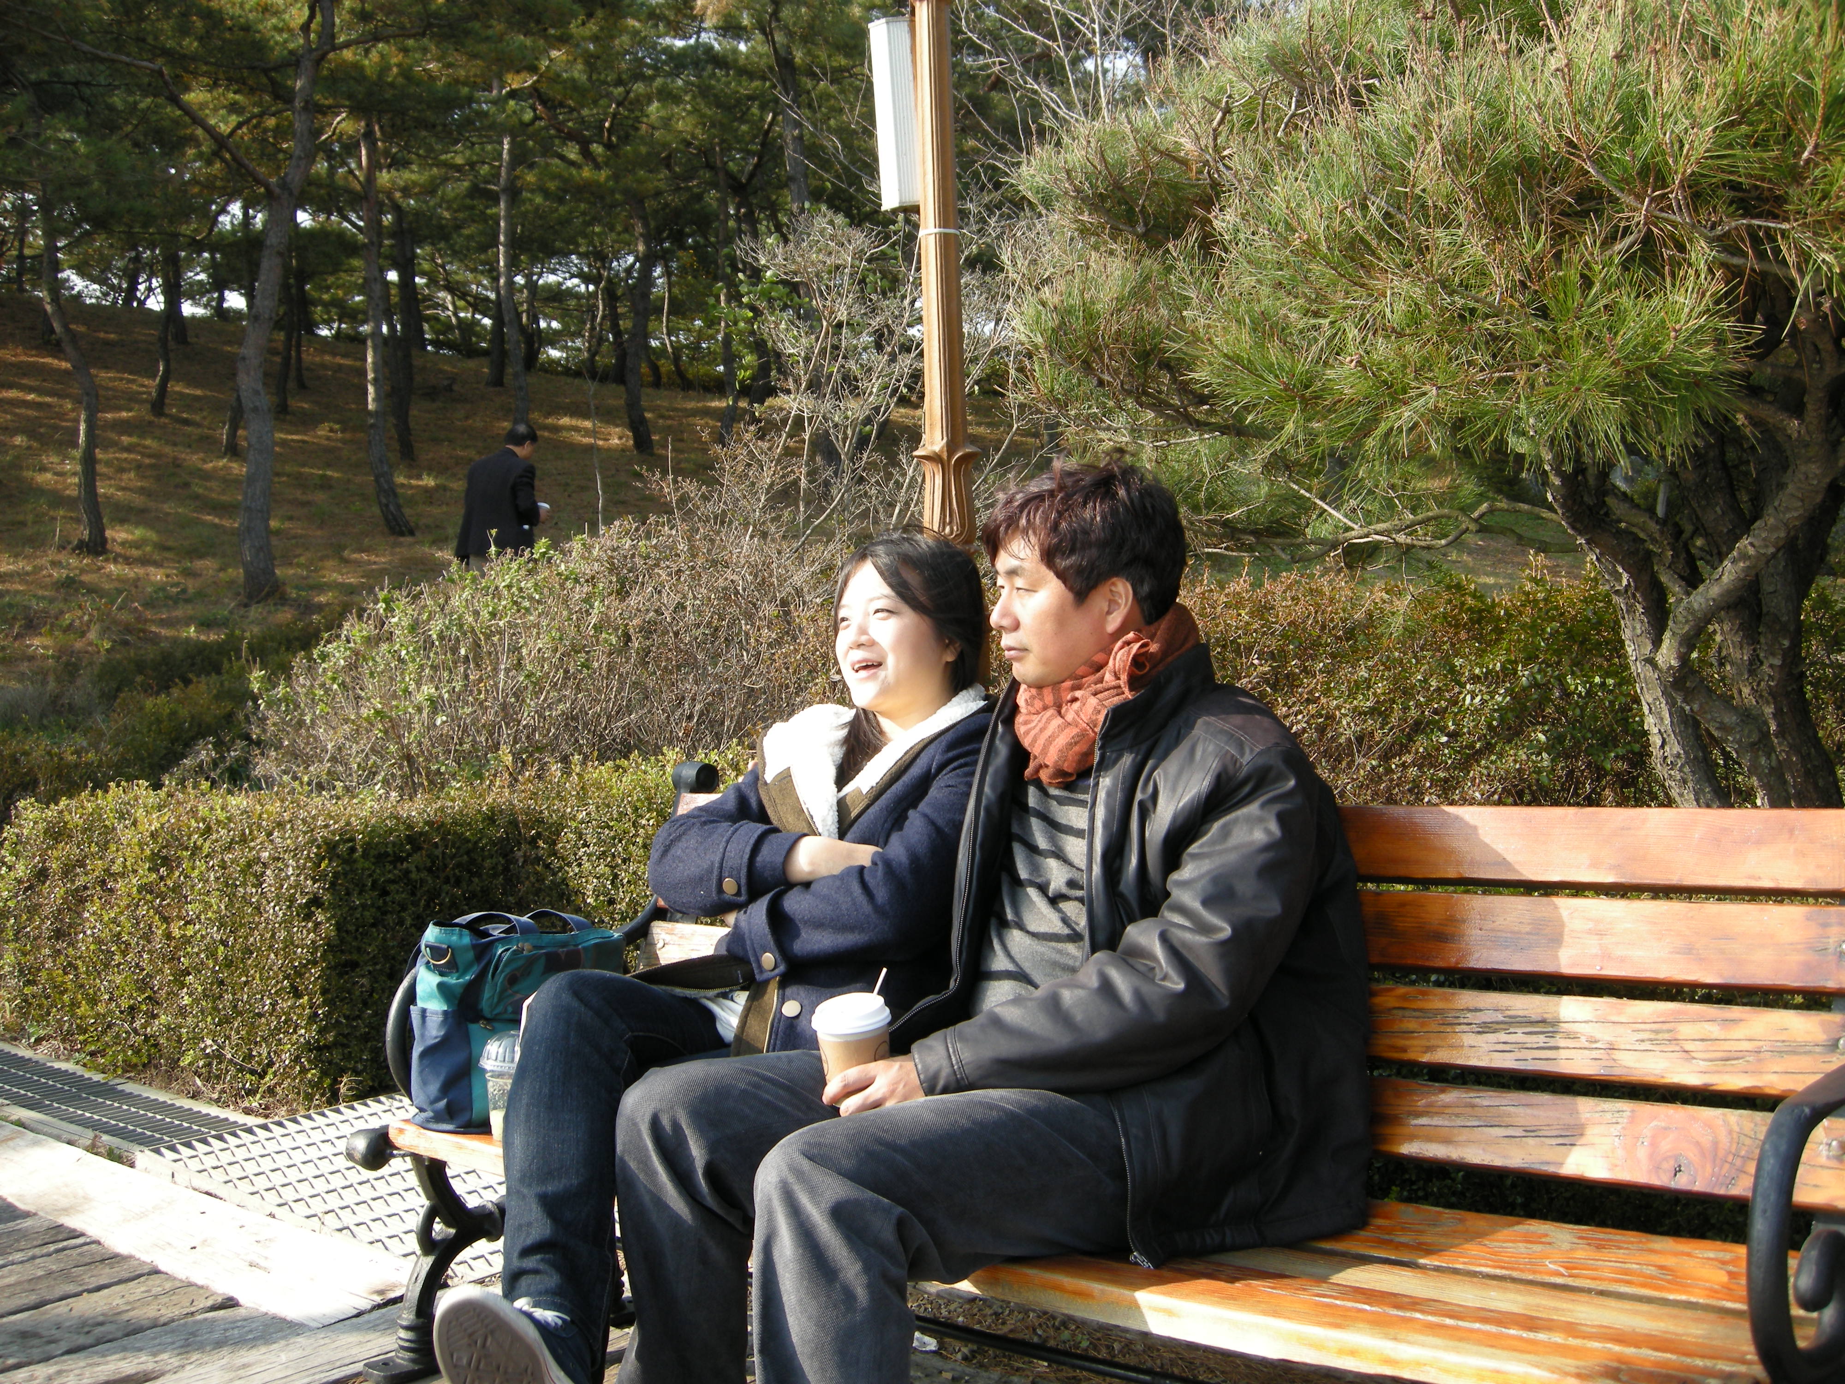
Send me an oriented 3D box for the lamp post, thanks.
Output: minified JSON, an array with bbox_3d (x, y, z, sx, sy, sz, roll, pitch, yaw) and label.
[{"bbox_3d":[0.045,-0.950,4.400,0.350,3.900,0.350,-2,0,41],"label":"lamp post"}]

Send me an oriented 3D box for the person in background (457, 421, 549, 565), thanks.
[{"bbox_3d":[-2.810,-0.930,12.400,0.520,1.680,0.420,-2,0,27],"label":"person in background"}]

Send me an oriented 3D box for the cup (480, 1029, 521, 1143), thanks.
[{"bbox_3d":[-0.582,0.562,2.650,0.096,0.163,0.096,-2,0,0],"label":"cup"}]

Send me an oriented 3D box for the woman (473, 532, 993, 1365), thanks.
[{"bbox_3d":[-0.200,0.350,2.160,0.520,1.130,0.840,-2,0,41],"label":"woman"}]

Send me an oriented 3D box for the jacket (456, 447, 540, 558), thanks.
[{"bbox_3d":[-2.820,-1.260,12.400,0.500,0.770,0.340,-2,0,27],"label":"jacket"}]

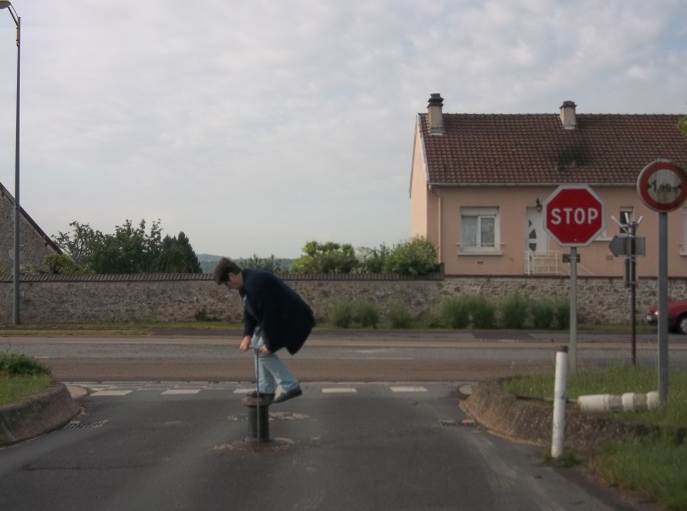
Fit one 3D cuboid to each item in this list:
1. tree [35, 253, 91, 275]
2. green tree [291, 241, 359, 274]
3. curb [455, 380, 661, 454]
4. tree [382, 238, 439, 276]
[{"bbox_3d":[-9.054,0.826,38.992,1.900,1.900,1.800,0,-1,0],"label":"tree"},{"bbox_3d":[-0.612,0.555,38.996,2.200,2.200,2.000,0,-1,0],"label":"green tree"},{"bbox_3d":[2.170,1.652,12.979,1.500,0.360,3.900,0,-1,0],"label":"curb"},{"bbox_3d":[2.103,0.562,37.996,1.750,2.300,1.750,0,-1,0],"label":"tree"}]

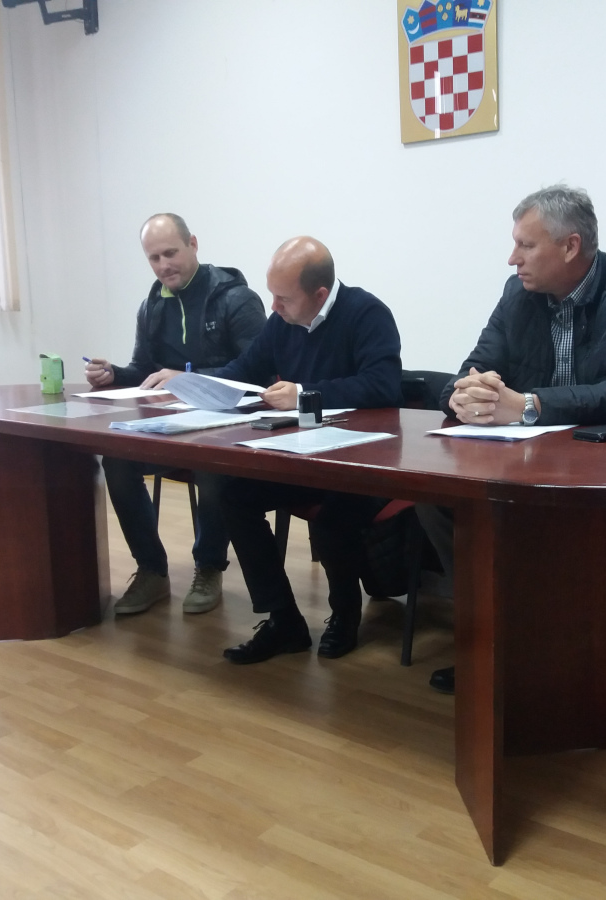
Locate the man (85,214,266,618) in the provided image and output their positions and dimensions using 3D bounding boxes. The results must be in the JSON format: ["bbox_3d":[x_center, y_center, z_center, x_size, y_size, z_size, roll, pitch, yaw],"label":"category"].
[{"bbox_3d":[-0.381,-0.147,3.417,0.660,1.350,0.660,5,12,34],"label":"man"}]

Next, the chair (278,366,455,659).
[{"bbox_3d":[0.233,0.171,3.044,0.540,0.810,0.570,6,12,39],"label":"chair"}]

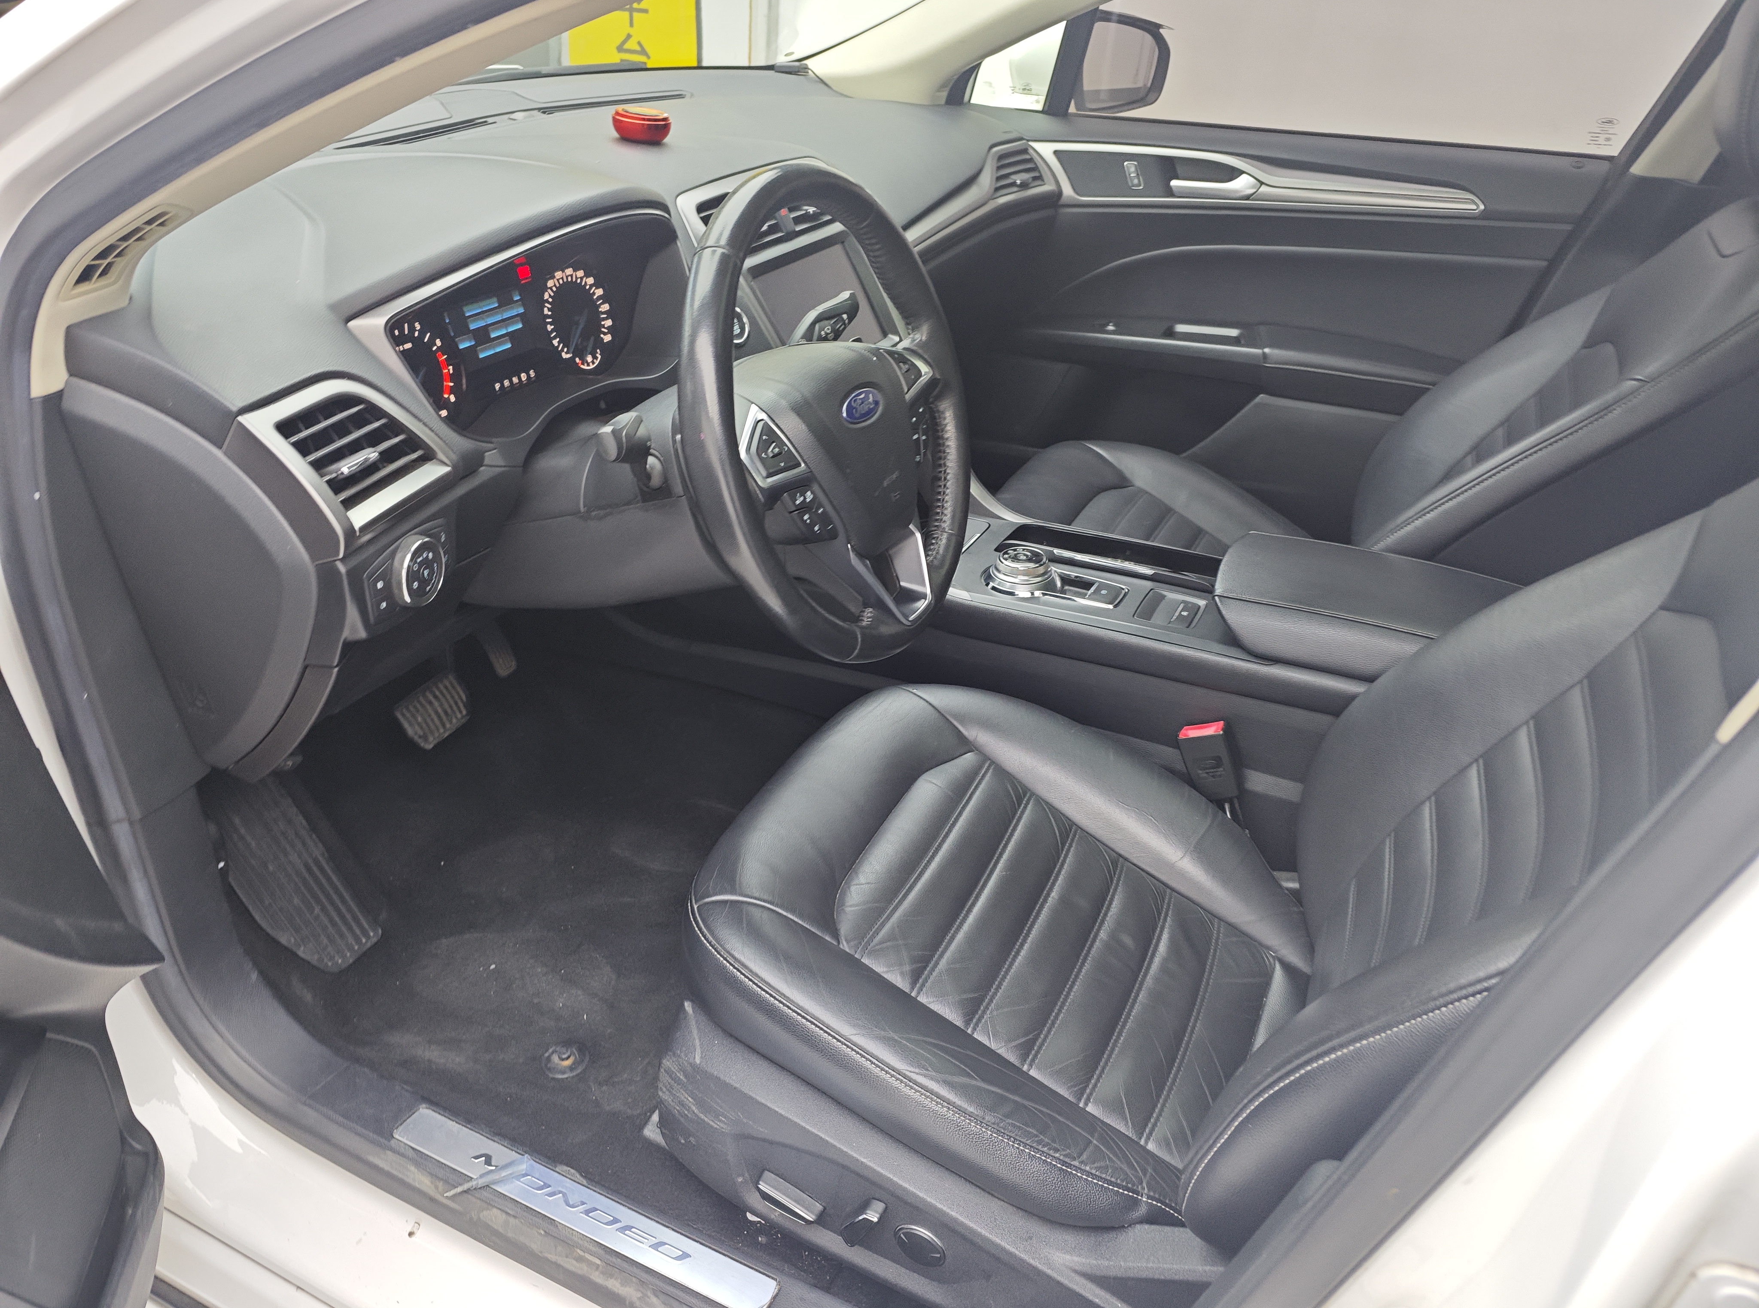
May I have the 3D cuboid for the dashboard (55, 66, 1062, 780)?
[{"bbox_3d":[-0.248,-0.392,1.414,0.580,0.440,1.430,14,33,22],"label":"dashboard"}]

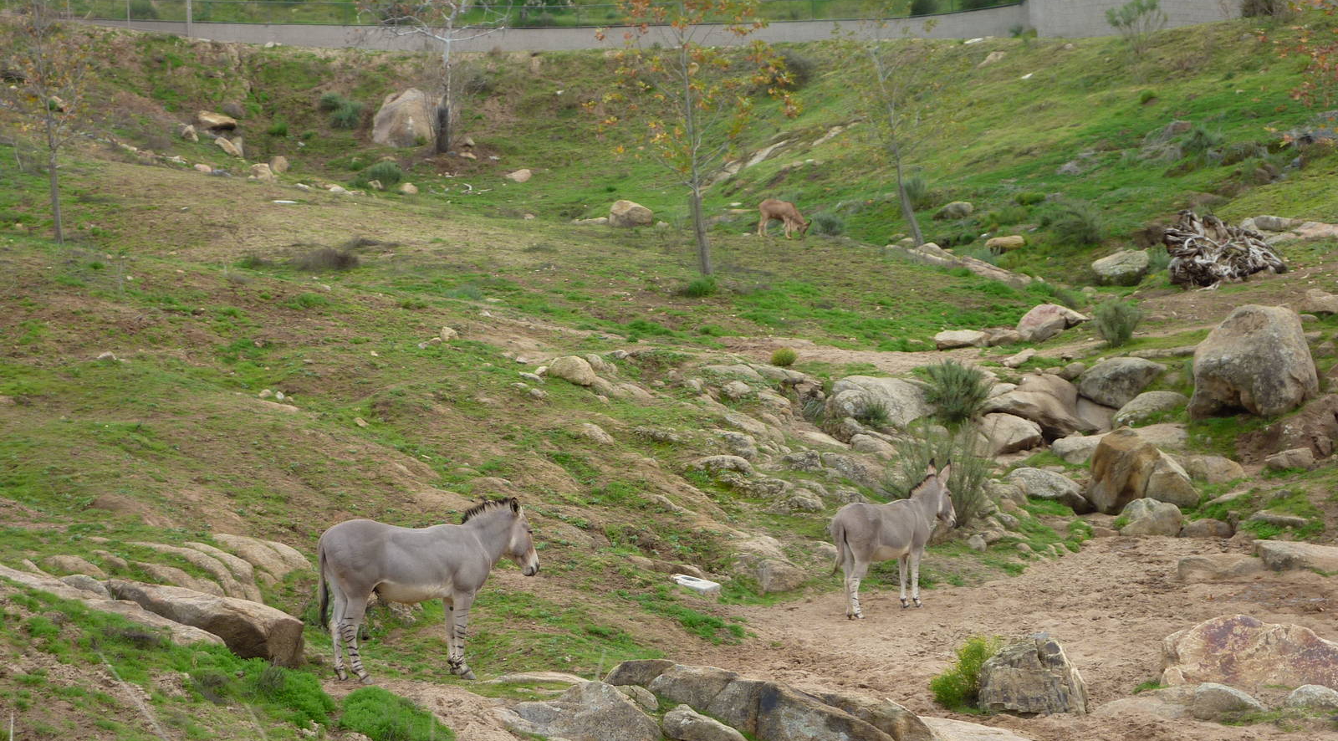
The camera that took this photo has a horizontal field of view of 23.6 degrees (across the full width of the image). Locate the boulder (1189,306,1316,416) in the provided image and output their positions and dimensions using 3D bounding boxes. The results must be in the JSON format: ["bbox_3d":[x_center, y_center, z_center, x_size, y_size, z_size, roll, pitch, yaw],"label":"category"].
[{"bbox_3d":[9.469,-0.119,52.000,2.033,1.733,1.700,-3,-4,10],"label":"boulder"}]

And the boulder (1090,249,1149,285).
[{"bbox_3d":[8.164,-1.871,58.000,1.077,0.660,0.850,0,2,0],"label":"boulder"}]

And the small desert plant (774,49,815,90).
[{"bbox_3d":[4.162,-9.930,106.000,1.380,1.350,1.300,-2,-1,2],"label":"small desert plant"}]

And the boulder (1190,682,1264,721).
[{"bbox_3d":[4.172,2.483,24.000,0.540,0.260,0.380,0,-1,0],"label":"boulder"}]

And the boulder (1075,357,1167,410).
[{"bbox_3d":[7.046,0.204,50.000,1.350,0.740,1.000,-3,-1,8],"label":"boulder"}]

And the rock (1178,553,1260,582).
[{"bbox_3d":[6.611,2.377,38.500,1.040,0.330,0.700,-1,0,0],"label":"rock"}]

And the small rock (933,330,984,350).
[{"bbox_3d":[4.937,-0.524,54.500,0.880,0.340,0.600,-1,0,0],"label":"small rock"}]

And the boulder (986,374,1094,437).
[{"bbox_3d":[5.456,0.526,47.500,1.600,0.920,1.200,-1,0,0],"label":"boulder"}]

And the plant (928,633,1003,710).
[{"bbox_3d":[2.294,2.330,24.700,0.570,0.570,0.500,0,-1,0],"label":"plant"}]

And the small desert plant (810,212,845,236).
[{"bbox_3d":[3.467,-3.193,70.000,0.750,0.500,0.700,-1,0,0],"label":"small desert plant"}]

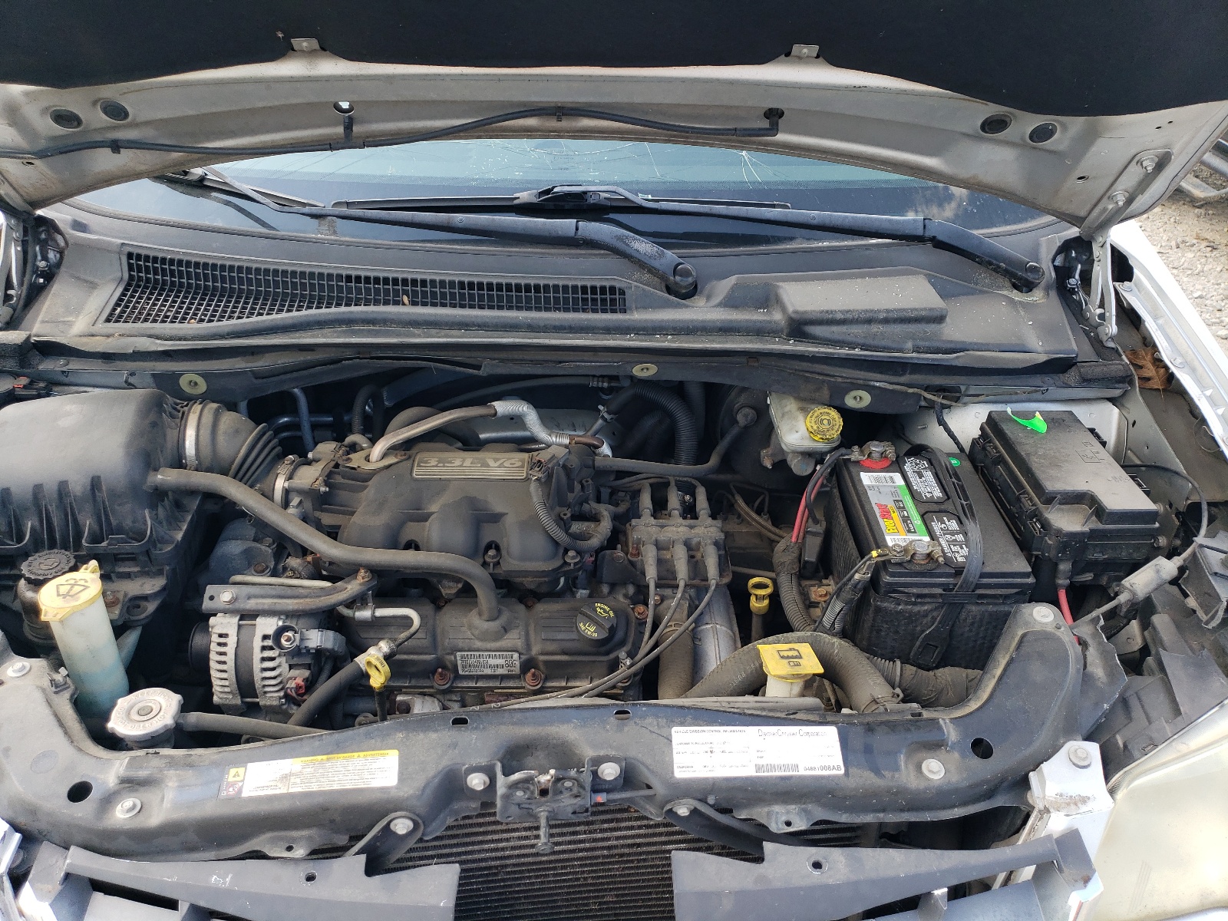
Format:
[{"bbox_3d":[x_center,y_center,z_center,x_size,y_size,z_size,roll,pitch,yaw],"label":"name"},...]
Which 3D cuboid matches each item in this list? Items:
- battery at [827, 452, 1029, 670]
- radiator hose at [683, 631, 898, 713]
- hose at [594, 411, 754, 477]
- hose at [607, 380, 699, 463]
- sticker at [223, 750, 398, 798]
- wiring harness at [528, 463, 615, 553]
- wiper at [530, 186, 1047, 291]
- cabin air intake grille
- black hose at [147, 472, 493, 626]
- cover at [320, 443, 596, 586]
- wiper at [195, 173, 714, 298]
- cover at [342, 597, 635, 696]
[{"bbox_3d":[0.397,0.141,1.217,0.175,0.200,0.262,0,32,1],"label":"battery"},{"bbox_3d":[0.186,0.234,0.975,0.225,0.095,0.085,0,32,1],"label":"radiator hose"},{"bbox_3d":[0.081,-0.023,1.240,0.205,0.055,0.115,-11,37,-18],"label":"hose"},{"bbox_3d":[0.048,-0.049,1.229,0.125,0.125,0.075,-1,35,-4],"label":"hose"},{"bbox_3d":[-0.271,0.283,0.828,0.151,0.002,0.040,-4,40,-5],"label":"sticker"},{"bbox_3d":[-0.055,0.061,1.180,0.110,0.080,0.085,0,32,1],"label":"wiring harness"},{"bbox_3d":[0.259,-0.354,1.416,0.755,0.085,0.105,6,35,6],"label":"wiper"},{"bbox_3d":[-0.342,-0.250,1.320,0.720,0.065,0.115,2,35,0],"label":"cabin air intake grille"},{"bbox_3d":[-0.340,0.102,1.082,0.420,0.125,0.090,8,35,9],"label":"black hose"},{"bbox_3d":[-0.186,0.057,1.143,0.325,0.120,0.165,-1,35,-4],"label":"cover"},{"bbox_3d":[-0.337,-0.395,1.490,0.966,0.130,0.100,7,33,13],"label":"wiper"},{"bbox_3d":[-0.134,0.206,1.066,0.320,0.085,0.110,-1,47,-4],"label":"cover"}]

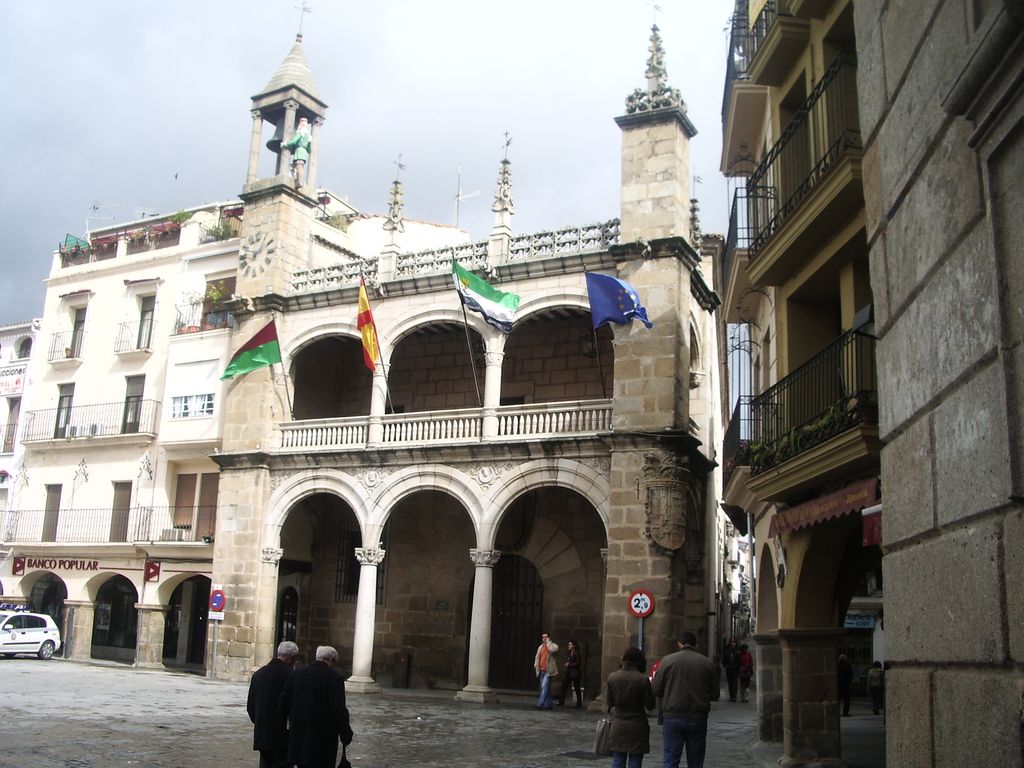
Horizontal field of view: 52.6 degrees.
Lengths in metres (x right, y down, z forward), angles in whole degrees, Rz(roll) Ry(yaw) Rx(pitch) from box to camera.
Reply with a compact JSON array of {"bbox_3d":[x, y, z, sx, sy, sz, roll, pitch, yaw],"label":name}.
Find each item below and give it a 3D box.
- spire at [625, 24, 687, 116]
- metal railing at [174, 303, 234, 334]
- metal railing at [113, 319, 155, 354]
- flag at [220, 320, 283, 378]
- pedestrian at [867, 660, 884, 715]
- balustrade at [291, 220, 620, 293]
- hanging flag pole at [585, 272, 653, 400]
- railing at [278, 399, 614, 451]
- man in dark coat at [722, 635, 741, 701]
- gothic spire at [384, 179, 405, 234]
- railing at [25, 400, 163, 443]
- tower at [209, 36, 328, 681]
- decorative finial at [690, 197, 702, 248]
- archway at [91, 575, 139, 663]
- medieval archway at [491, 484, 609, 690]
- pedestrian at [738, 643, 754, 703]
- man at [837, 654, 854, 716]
[{"bbox_3d":[3.882,-8.360,27.722,1.380,2.650,1.050,-5,-15,29],"label":"spire"},{"bbox_3d":[-10.110,-2.100,34.241,2.550,1.000,0.700,-5,-16,29],"label":"metal railing"},{"bbox_3d":[-12.954,-1.587,35.742,1.500,1.040,0.400,-5,-15,29],"label":"metal railing"},{"bbox_3d":[-7.867,-1.034,31.287,1.900,1.800,0.450,-2,-15,17],"label":"flag"},{"bbox_3d":[10.235,8.547,29.146,0.480,1.451,0.340,2,-12,3],"label":"pedestrian"},{"bbox_3d":[-2.075,-3.469,29.369,11.360,0.757,0.320,-5,-14,32],"label":"balustrade"},{"bbox_3d":[2.740,-1.241,25.202,1.550,3.000,1.200,-5,-15,29],"label":"hanging flag pole"},{"bbox_3d":[-2.304,1.232,28.438,11.277,0.873,0.320,-5,-14,32],"label":"railing"},{"bbox_3d":[6.274,8.106,29.504,0.520,1.750,0.350,-2,-14,19],"label":"man in dark coat"},{"bbox_3d":[-3.588,-5.423,31.646,0.450,1.780,0.450,-5,-16,29],"label":"gothic spire"},{"bbox_3d":[-14.635,1.368,35.941,6.650,1.100,0.400,-5,-15,29],"label":"railing"},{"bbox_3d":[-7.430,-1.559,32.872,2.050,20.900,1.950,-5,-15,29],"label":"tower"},{"bbox_3d":[5.658,-4.948,31.738,0.450,1.780,0.450,-5,-16,29],"label":"decorative finial"},{"bbox_3d":[-13.619,8.082,35.608,2.350,2.937,0.600,-5,-14,32],"label":"archway"},{"bbox_3d":[0.926,5.153,26.044,3.250,5.350,0.600,-5,-16,29],"label":"medieval archway"},{"bbox_3d":[6.654,8.198,29.489,0.480,1.620,0.350,-2,-14,19],"label":"pedestrian"},{"bbox_3d":[9.409,8.525,29.295,0.520,1.660,0.380,-2,-15,17],"label":"man"}]

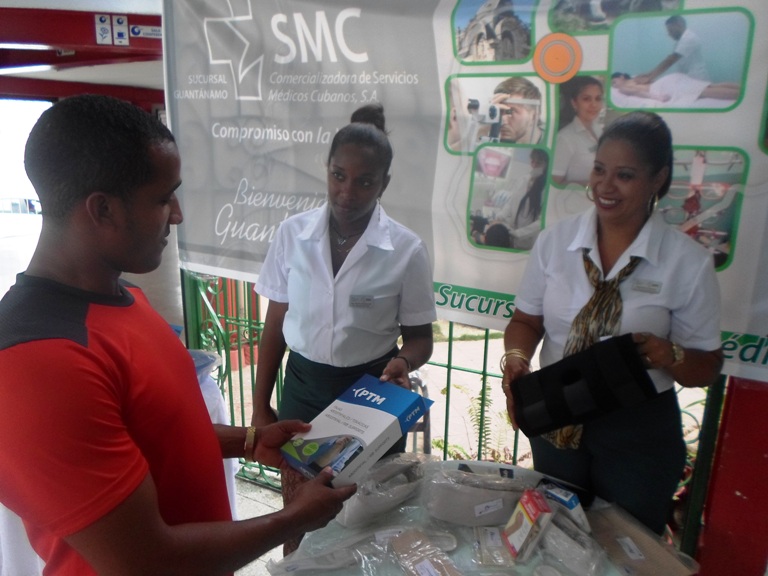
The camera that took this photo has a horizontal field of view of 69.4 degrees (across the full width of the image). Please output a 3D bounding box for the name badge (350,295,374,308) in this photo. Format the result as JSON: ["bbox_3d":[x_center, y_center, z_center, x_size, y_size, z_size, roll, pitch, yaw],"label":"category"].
[{"bbox_3d":[-0.055,0.034,1.385,0.063,0.028,0.006,2,8,5],"label":"name badge"}]

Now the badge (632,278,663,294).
[{"bbox_3d":[0.601,-0.002,1.265,0.063,0.026,0.006,8,8,26],"label":"badge"}]

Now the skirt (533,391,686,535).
[{"bbox_3d":[0.603,0.496,1.508,0.390,0.500,0.300,10,16,31],"label":"skirt"}]

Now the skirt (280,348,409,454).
[{"bbox_3d":[-0.109,0.359,1.534,0.365,0.400,0.270,4,14,14],"label":"skirt"}]

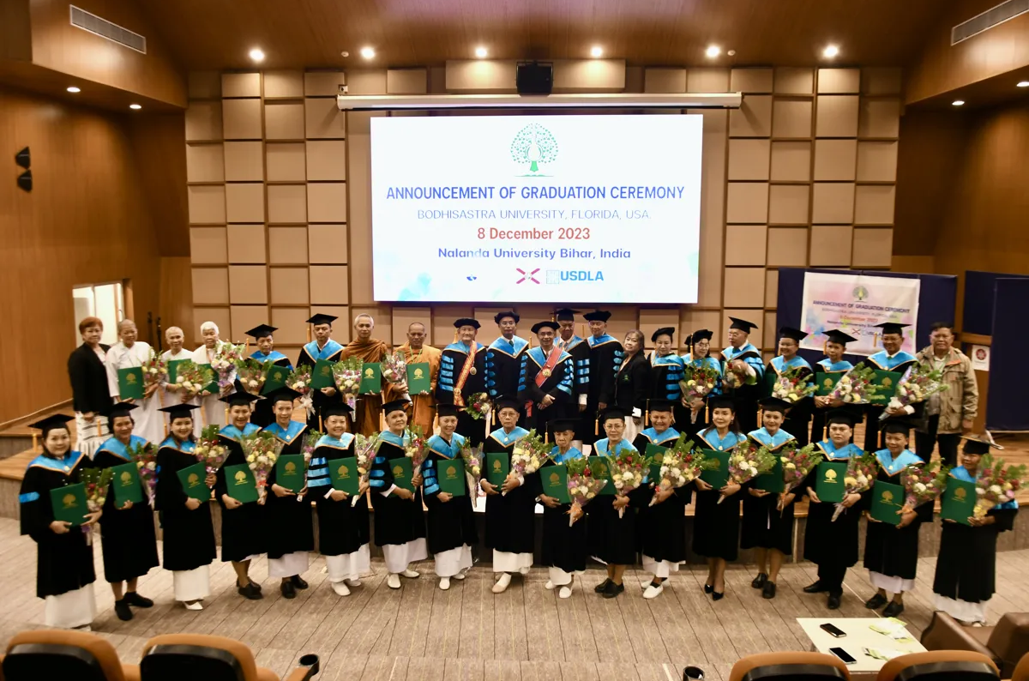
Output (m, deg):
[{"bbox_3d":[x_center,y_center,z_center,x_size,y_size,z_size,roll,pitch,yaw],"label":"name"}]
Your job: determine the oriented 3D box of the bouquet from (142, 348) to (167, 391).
[{"bbox_3d":[-3.570,0.318,7.639,0.250,0.480,0.200,3,13,-26],"label":"bouquet"}]

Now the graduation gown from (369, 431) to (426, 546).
[{"bbox_3d":[-1.006,1.276,6.652,0.480,0.983,0.360,-3,8,-28],"label":"graduation gown"}]

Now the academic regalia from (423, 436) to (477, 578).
[{"bbox_3d":[-0.551,1.390,6.610,0.501,1.171,0.380,-1,7,-11],"label":"academic regalia"}]

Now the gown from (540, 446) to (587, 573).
[{"bbox_3d":[0.413,1.418,6.517,0.450,1.066,0.360,2,7,12],"label":"gown"}]

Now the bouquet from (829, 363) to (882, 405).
[{"bbox_3d":[3.171,0.412,7.197,0.480,0.340,0.260,-32,-7,36],"label":"bouquet"}]

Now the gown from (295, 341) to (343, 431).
[{"bbox_3d":[-1.976,0.558,7.919,0.540,1.150,0.400,-1,7,-9],"label":"gown"}]

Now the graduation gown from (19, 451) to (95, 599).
[{"bbox_3d":[-3.453,1.360,5.830,0.475,1.031,0.420,-6,9,-40],"label":"graduation gown"}]

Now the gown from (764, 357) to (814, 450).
[{"bbox_3d":[2.750,0.639,7.696,0.500,0.978,0.360,5,8,35],"label":"gown"}]

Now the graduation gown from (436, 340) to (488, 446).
[{"bbox_3d":[-0.557,0.578,8.190,0.546,1.172,0.380,-1,7,-4],"label":"graduation gown"}]

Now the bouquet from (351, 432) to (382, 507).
[{"bbox_3d":[-1.267,1.071,6.387,0.230,0.613,0.240,12,-2,-13],"label":"bouquet"}]

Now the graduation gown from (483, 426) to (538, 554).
[{"bbox_3d":[-0.040,1.251,6.483,0.480,1.042,0.400,1,7,5],"label":"graduation gown"}]

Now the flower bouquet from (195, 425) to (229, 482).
[{"bbox_3d":[-2.337,0.893,5.950,0.280,0.470,0.240,-3,7,-22],"label":"flower bouquet"}]

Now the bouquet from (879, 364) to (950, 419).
[{"bbox_3d":[3.676,0.524,7.200,0.637,0.350,0.280,-39,-21,0],"label":"bouquet"}]

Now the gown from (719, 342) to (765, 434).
[{"bbox_3d":[2.342,0.603,7.941,0.468,1.147,0.400,7,10,42],"label":"gown"}]

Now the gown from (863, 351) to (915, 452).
[{"bbox_3d":[3.623,0.668,7.395,0.495,1.116,0.380,4,8,30],"label":"gown"}]

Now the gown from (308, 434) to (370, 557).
[{"bbox_3d":[-1.484,1.297,6.515,0.500,1.028,0.380,-4,8,-32],"label":"gown"}]

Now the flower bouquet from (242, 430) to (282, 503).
[{"bbox_3d":[-2.070,1.033,6.326,0.330,0.584,0.220,0,0,-20],"label":"flower bouquet"}]

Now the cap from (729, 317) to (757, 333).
[{"bbox_3d":[2.285,-0.159,7.715,0.270,0.150,0.280,17,8,38],"label":"cap"}]

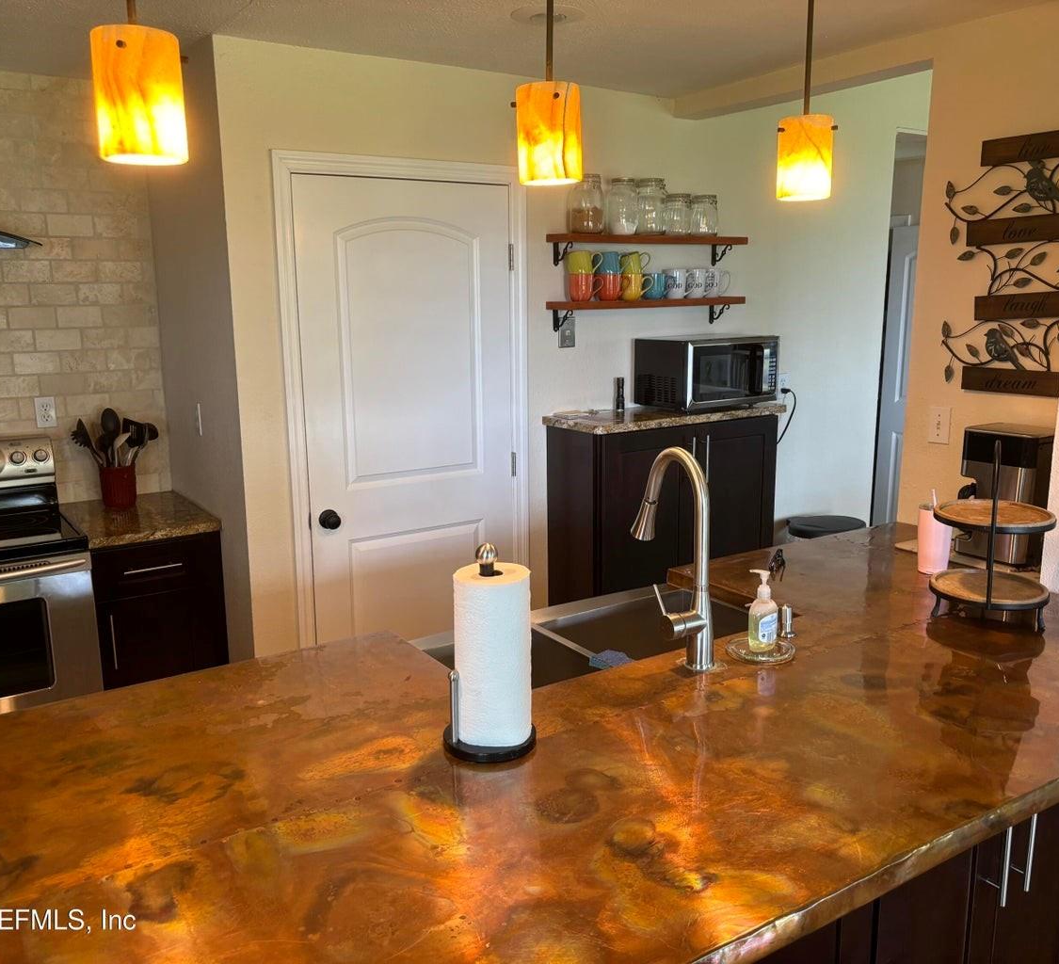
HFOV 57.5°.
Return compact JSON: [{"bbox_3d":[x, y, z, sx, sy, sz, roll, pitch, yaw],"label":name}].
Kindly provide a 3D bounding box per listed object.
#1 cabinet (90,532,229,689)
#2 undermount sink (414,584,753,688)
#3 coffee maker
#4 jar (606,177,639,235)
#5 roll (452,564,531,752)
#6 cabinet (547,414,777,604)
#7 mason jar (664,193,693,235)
[{"bbox_3d":[-1.378,0.577,3.498,0.408,0.875,0.610,-8,14,-32],"label":"cabinet"},{"bbox_3d":[0.162,0.485,2.286,0.870,0.240,0.485,-8,14,-33],"label":"undermount sink"},{"bbox_3d":[1.354,0.032,2.697,0.190,0.353,0.215,-8,14,-32],"label":"coffee maker"},{"bbox_3d":[0.349,-1.030,3.626,0.120,0.208,0.120,0,12,0],"label":"jar"},{"bbox_3d":[-0.062,0.292,1.651,0.131,0.283,0.131,0,12,0],"label":"roll"},{"bbox_3d":[0.547,0.328,3.956,0.936,1.172,0.317,-8,14,-33],"label":"cabinet"},{"bbox_3d":[0.583,-1.046,3.800,0.107,0.162,0.107,0,12,0],"label":"mason jar"}]

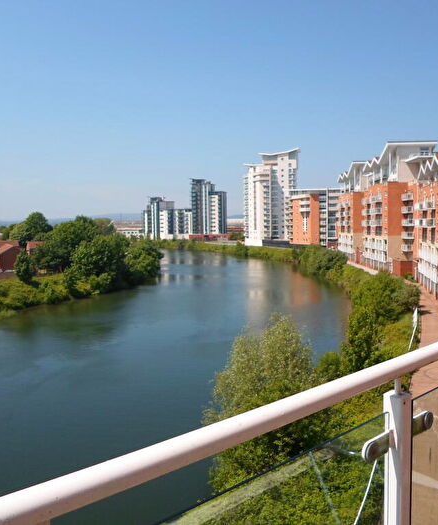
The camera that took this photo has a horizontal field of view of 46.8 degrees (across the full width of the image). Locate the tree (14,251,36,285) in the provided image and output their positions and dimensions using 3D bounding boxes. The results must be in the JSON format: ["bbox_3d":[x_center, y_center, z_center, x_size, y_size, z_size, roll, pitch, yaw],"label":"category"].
[{"bbox_3d":[-38.450,1.004,100.254,4.200,6.780,4.100,-2,5,-21],"label":"tree"}]

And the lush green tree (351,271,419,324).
[{"bbox_3d":[21.433,4.214,65.220,8.200,5.870,7.500,1,5,18],"label":"lush green tree"}]

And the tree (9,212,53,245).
[{"bbox_3d":[-57.431,-7.465,155.580,13.000,15.470,12.000,-2,5,-20],"label":"tree"}]

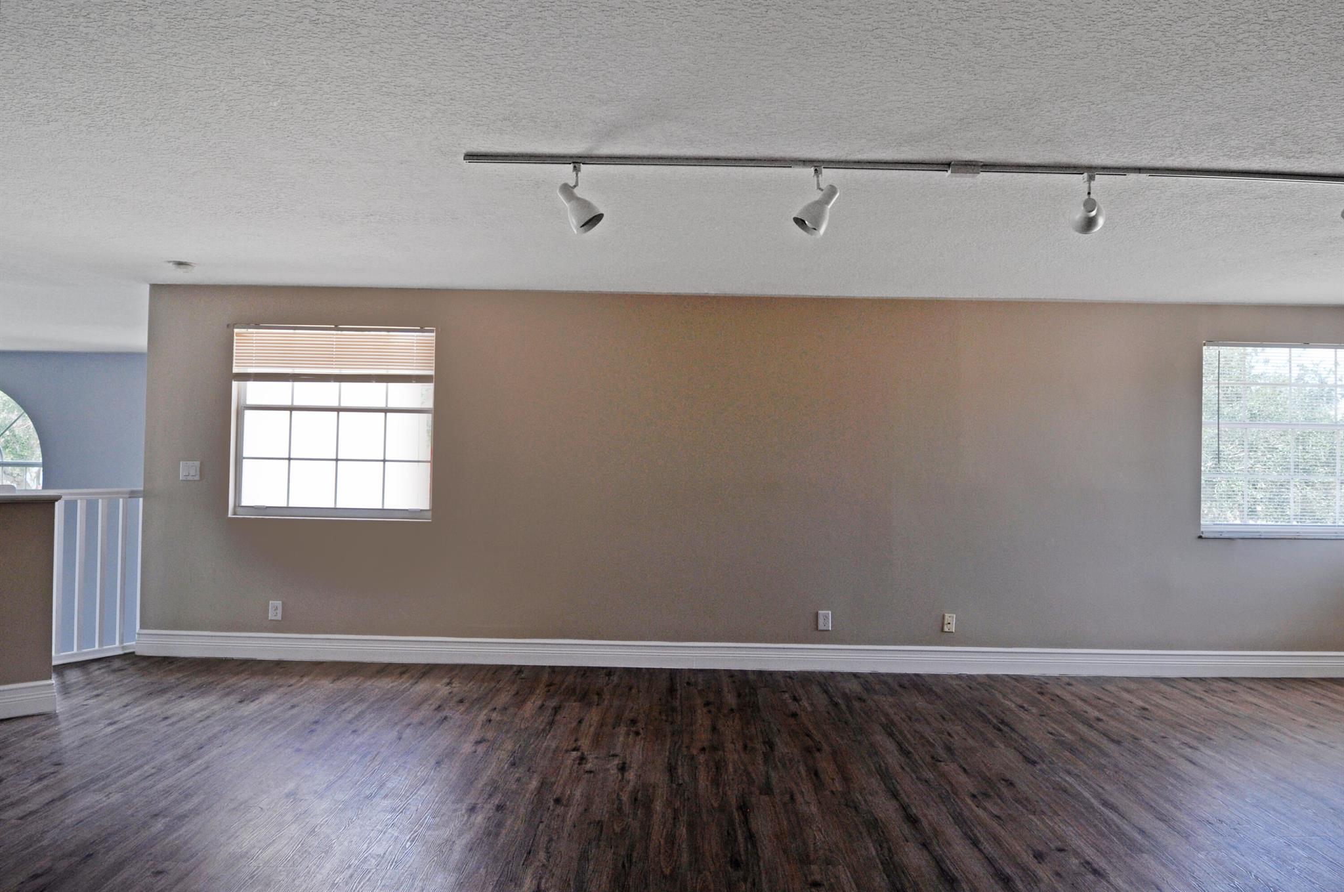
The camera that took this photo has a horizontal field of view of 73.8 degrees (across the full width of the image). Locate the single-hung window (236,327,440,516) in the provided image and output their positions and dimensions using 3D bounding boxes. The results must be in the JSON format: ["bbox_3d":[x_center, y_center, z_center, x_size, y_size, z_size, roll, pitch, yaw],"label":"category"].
[{"bbox_3d":[-2.203,-0.146,5.855,1.313,1.248,0.090,1,-1,0],"label":"single-hung window"}]

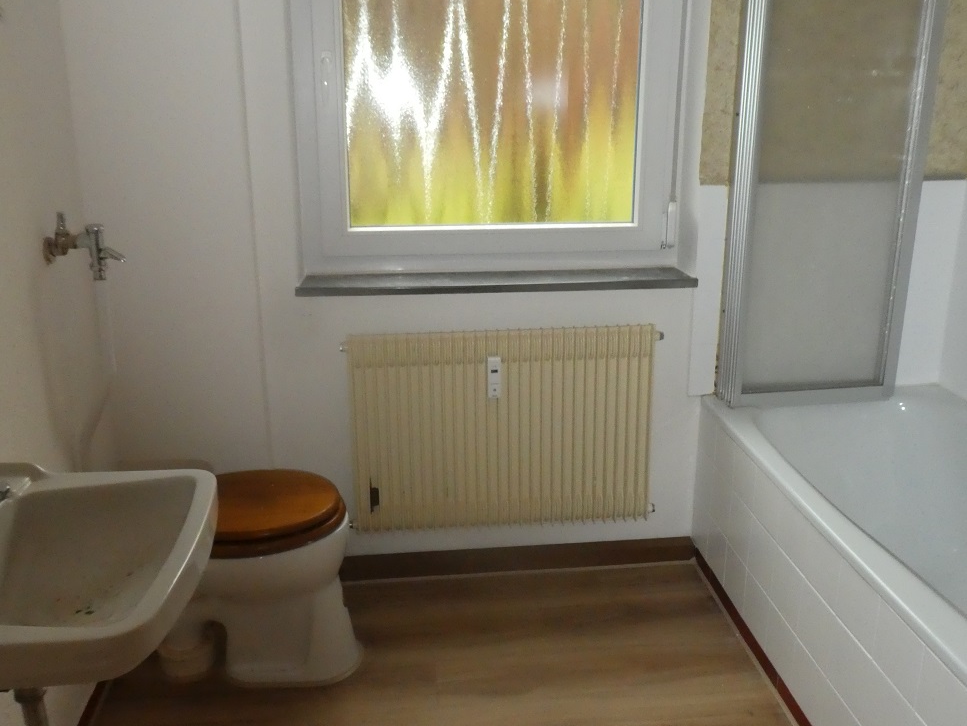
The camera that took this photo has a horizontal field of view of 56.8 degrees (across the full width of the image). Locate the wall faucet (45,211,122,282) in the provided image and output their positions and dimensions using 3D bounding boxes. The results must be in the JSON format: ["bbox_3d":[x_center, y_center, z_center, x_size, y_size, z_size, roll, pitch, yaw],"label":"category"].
[{"bbox_3d":[-0.913,-0.269,2.050,0.165,0.152,0.070,-2,17,-5],"label":"wall faucet"}]

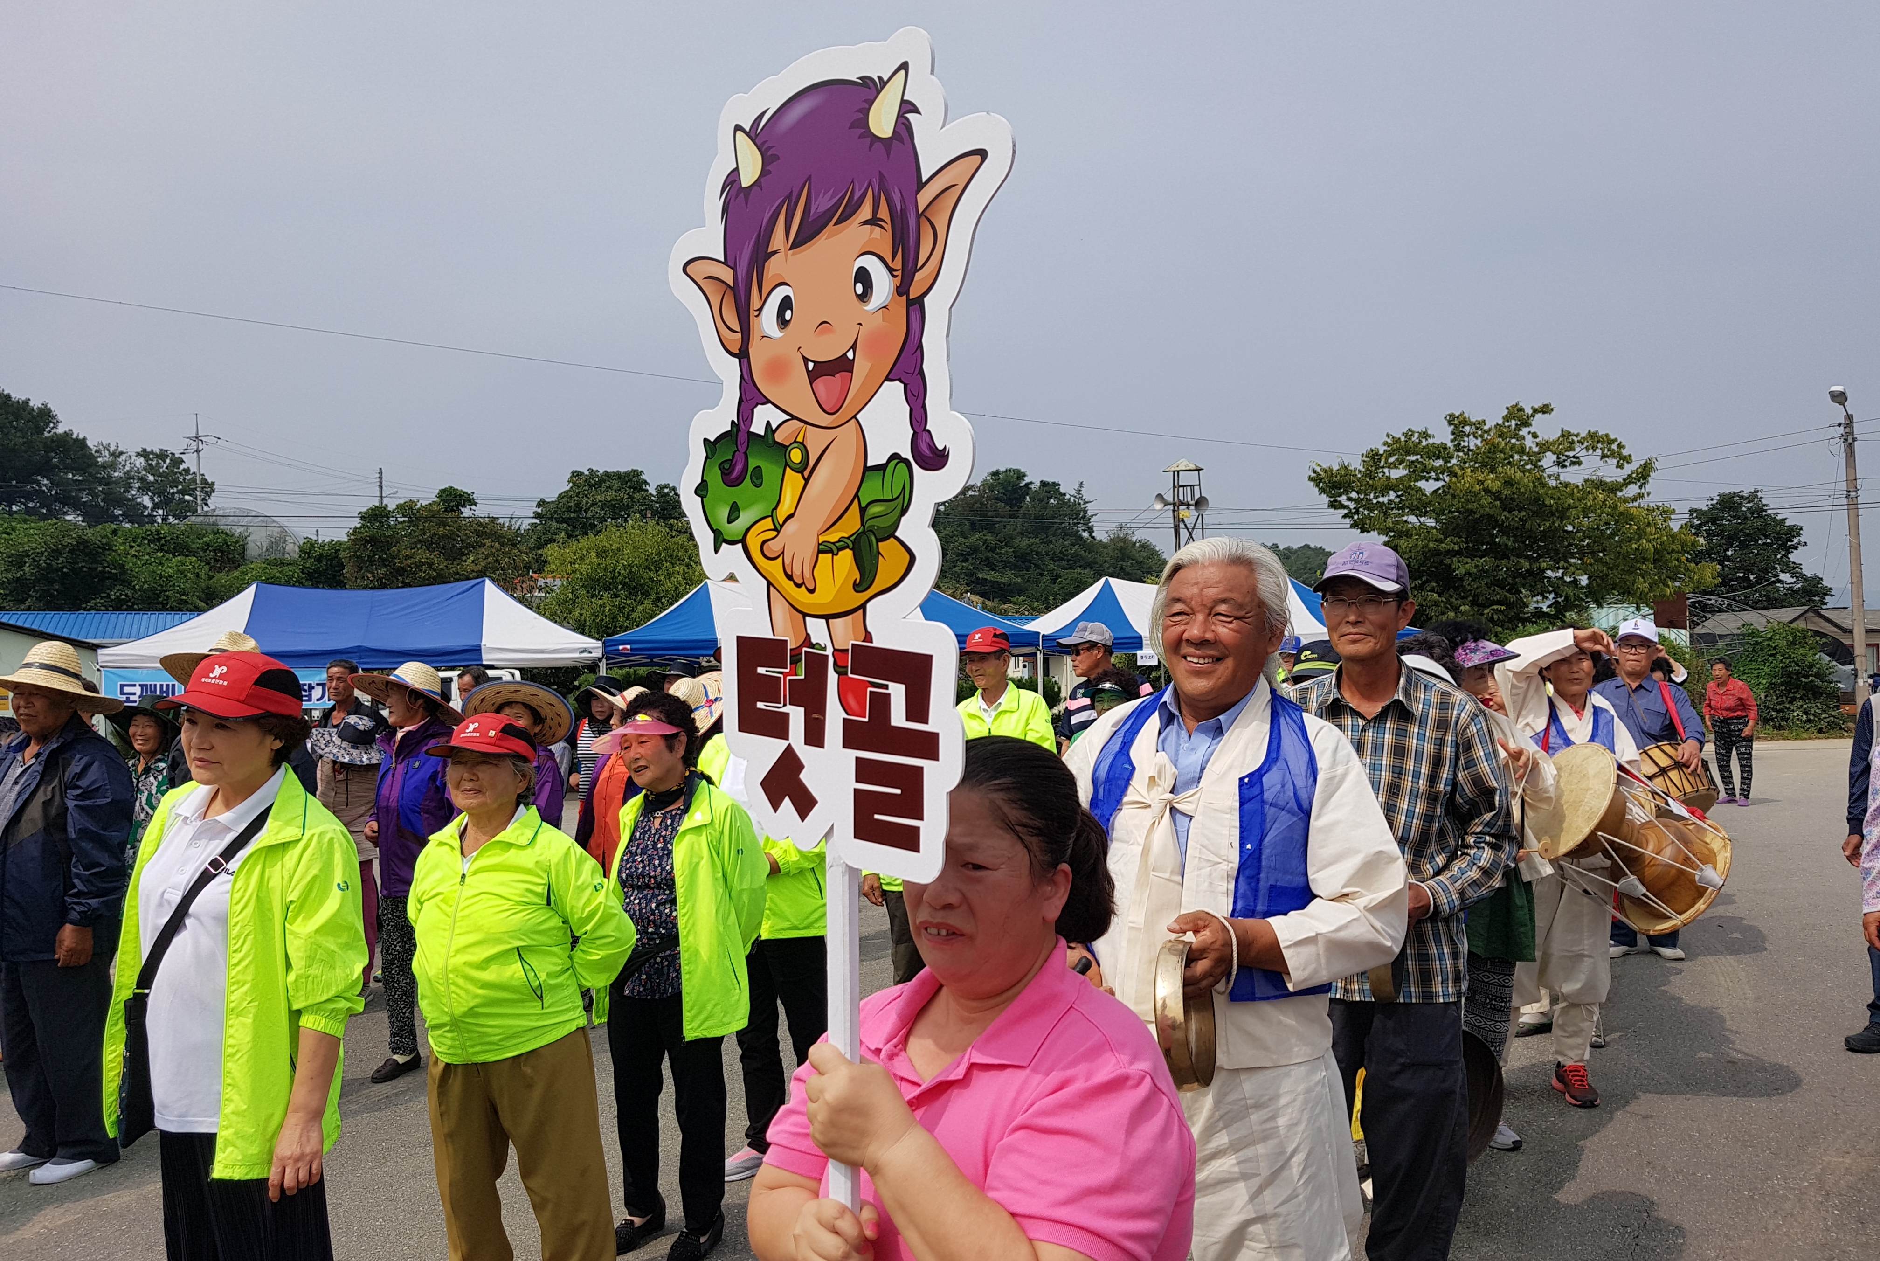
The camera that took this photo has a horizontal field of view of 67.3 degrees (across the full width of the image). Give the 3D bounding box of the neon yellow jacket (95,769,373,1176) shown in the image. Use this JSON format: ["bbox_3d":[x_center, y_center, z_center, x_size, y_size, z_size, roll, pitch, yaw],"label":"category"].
[{"bbox_3d":[-1.312,0.636,2.630,0.500,0.710,0.350,-2,-2,20],"label":"neon yellow jacket"}]

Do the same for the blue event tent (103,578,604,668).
[{"bbox_3d":[-7.814,0.796,19.551,6.000,3.000,3.000,-1,-2,-17],"label":"blue event tent"}]

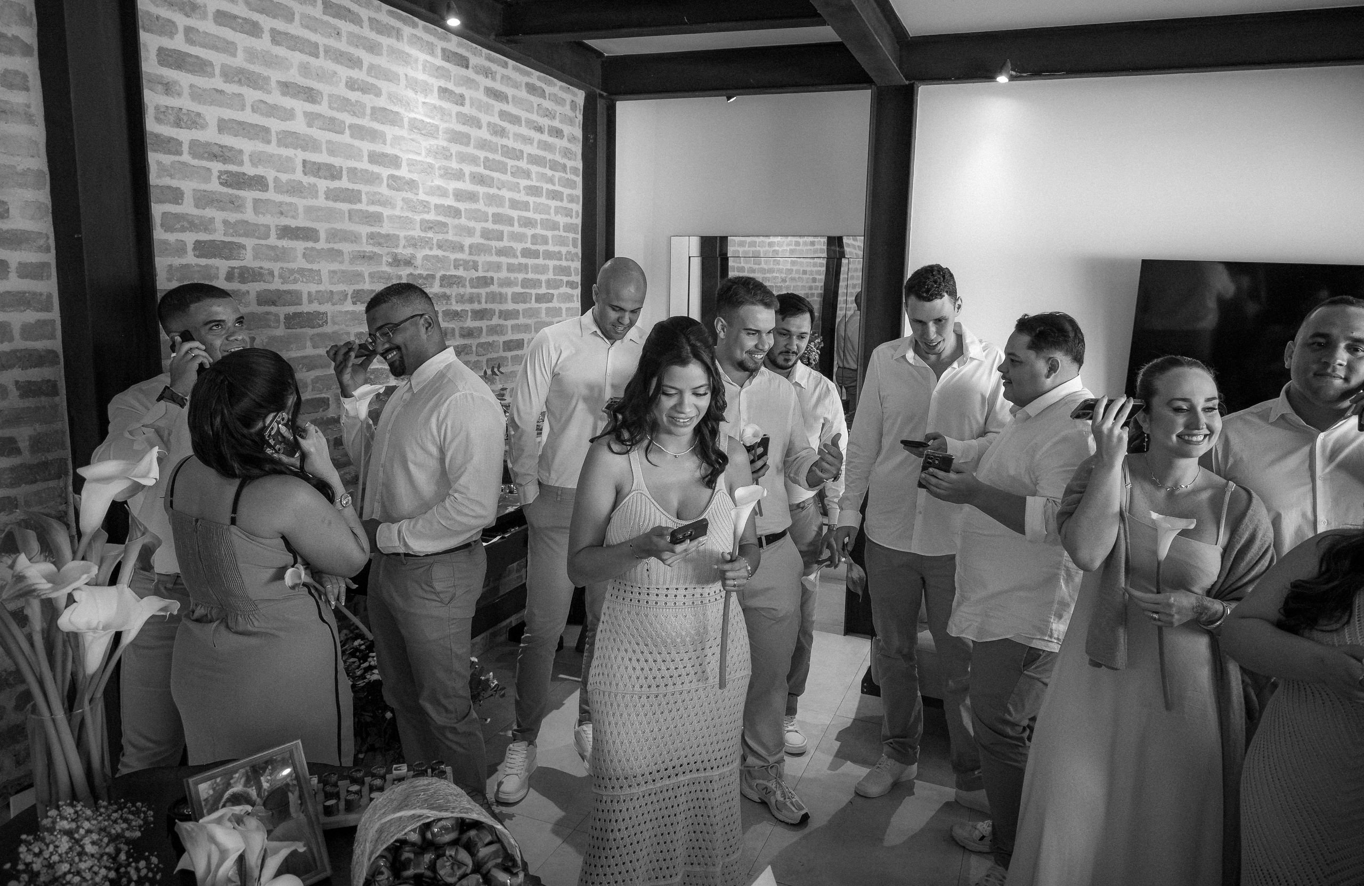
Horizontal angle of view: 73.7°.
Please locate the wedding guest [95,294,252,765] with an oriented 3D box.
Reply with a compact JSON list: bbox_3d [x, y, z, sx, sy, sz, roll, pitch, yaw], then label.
[{"bbox_3d":[-1.225,0.438,2.351,0.520,1.680,0.450,-5,12,-36],"label":"wedding guest"}]

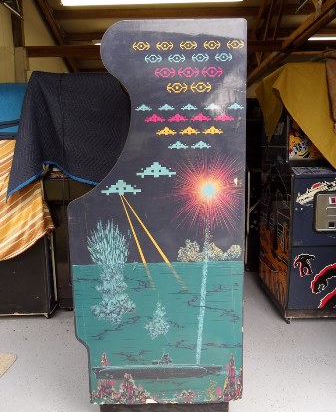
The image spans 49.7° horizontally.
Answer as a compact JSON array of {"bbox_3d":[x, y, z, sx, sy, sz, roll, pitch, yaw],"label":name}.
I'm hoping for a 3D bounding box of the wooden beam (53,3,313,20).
[{"bbox_3d":[0.201,-2.636,4.920,3.560,0.105,0.050,-1,8,1],"label":"wooden beam"}]

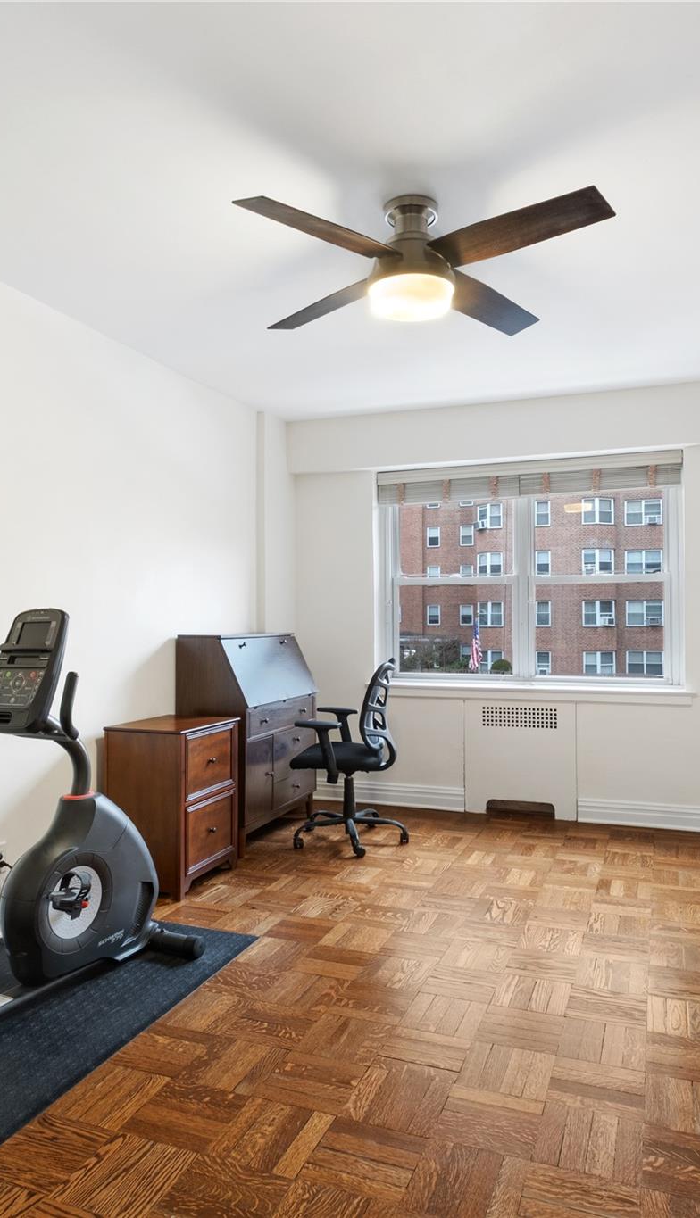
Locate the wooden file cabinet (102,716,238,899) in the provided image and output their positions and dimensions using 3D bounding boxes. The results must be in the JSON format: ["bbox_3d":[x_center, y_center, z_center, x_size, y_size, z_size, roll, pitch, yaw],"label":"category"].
[{"bbox_3d":[-0.835,0.904,3.590,0.447,0.723,0.502,0,-1,22],"label":"wooden file cabinet"}]

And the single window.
[{"bbox_3d":[1.070,-0.212,4.751,1.825,1.298,0.110,0,-1,20],"label":"single window"}]

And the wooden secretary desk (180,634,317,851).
[{"bbox_3d":[-0.558,0.711,4.375,0.423,1.125,0.876,0,-1,22],"label":"wooden secretary desk"}]

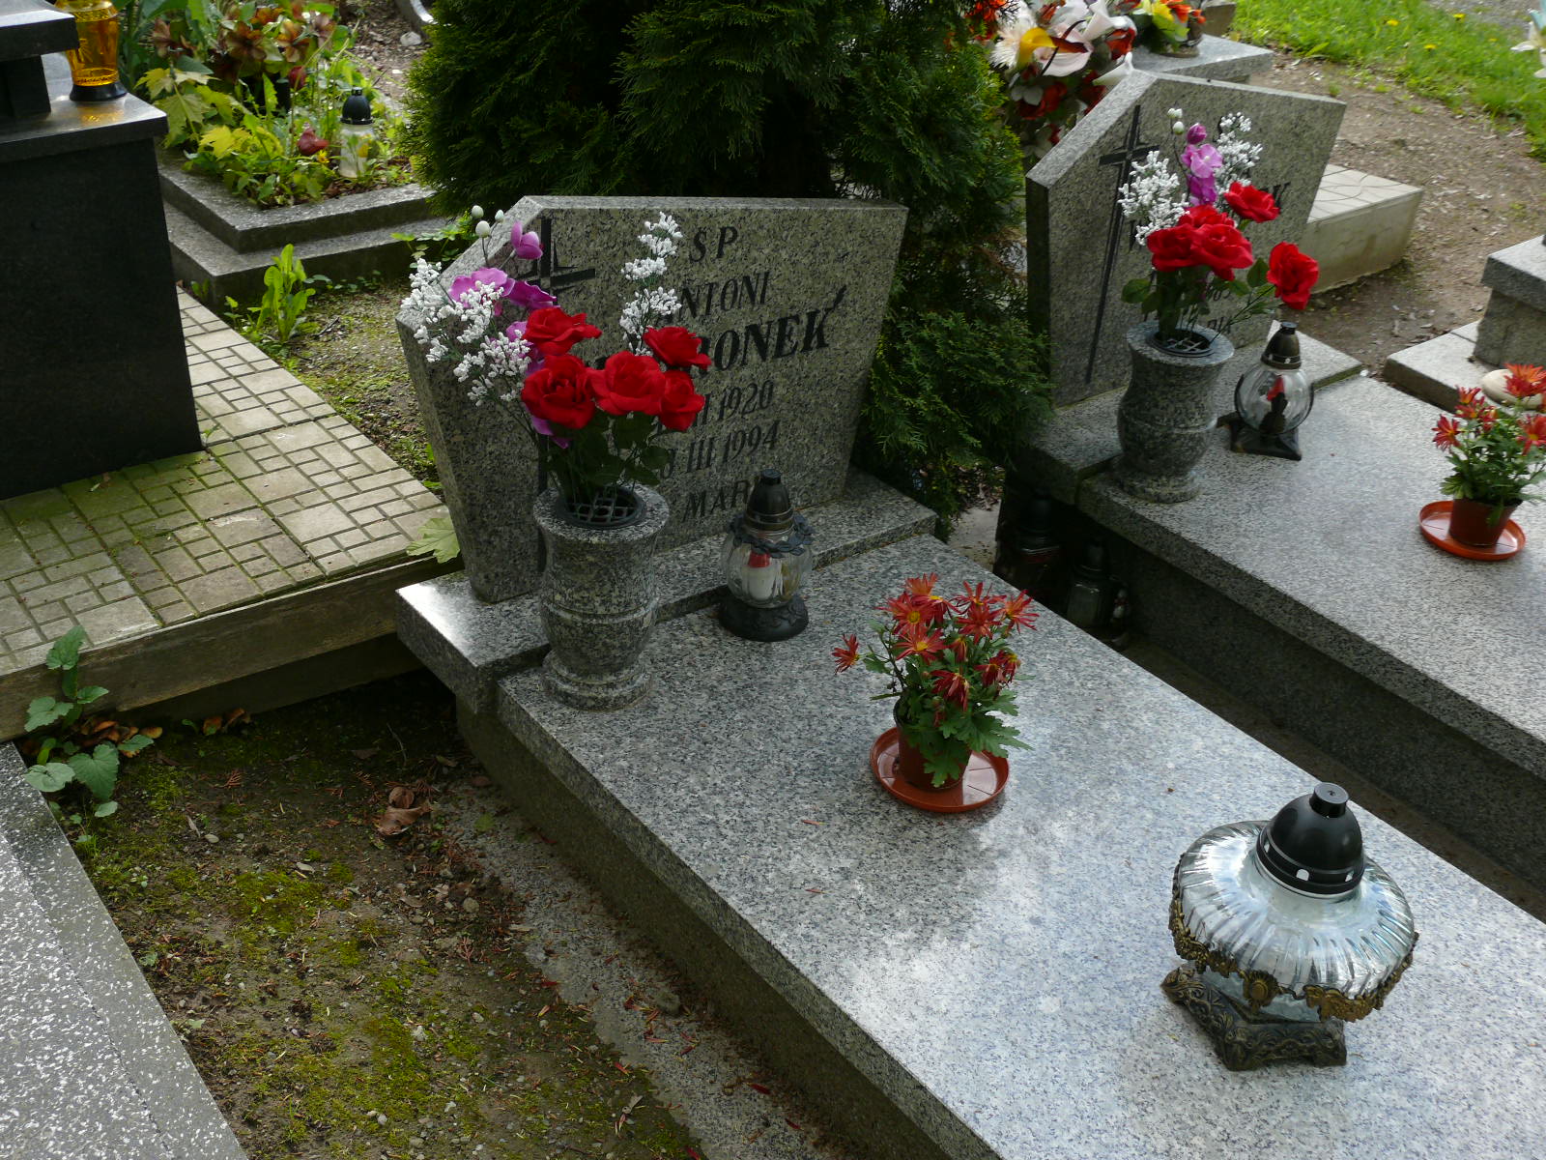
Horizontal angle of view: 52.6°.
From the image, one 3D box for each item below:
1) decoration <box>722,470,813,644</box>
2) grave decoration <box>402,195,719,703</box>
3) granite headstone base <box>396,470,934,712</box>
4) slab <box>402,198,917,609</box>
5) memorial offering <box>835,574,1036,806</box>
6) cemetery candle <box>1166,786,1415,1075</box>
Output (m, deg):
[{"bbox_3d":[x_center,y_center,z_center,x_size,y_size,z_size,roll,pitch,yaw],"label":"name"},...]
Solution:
[{"bbox_3d":[-0.003,-0.043,2.099,0.128,0.221,0.128,4,31,-3],"label":"decoration"},{"bbox_3d":[-0.245,-0.126,1.829,0.345,0.599,0.305,-19,39,-35],"label":"grave decoration"},{"bbox_3d":[-0.131,-0.014,2.382,0.870,0.073,0.213,-19,41,-38],"label":"granite headstone base"},{"bbox_3d":[-0.130,-0.283,2.113,0.785,0.525,0.051,-19,39,-35],"label":"slab"},{"bbox_3d":[0.190,0.130,1.839,0.226,0.232,0.215,4,31,-3],"label":"memorial offering"},{"bbox_3d":[0.500,0.323,1.512,0.235,0.298,0.235,-6,33,-18],"label":"cemetery candle"}]

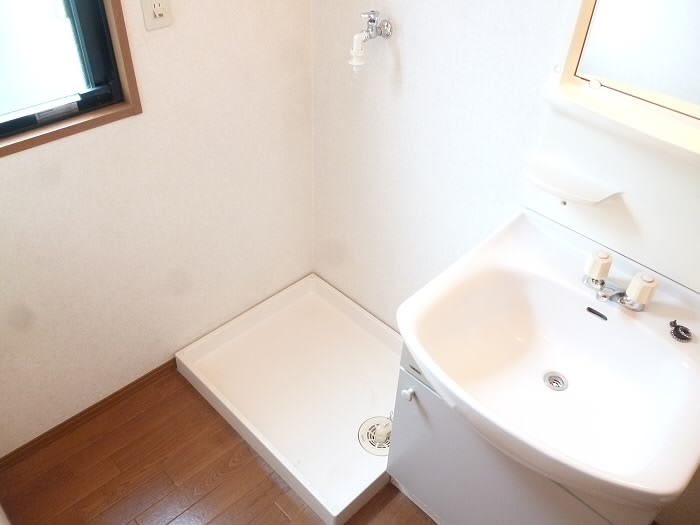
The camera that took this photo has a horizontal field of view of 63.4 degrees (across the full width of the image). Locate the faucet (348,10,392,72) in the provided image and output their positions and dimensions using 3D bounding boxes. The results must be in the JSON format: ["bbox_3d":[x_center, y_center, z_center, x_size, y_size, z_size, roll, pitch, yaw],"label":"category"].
[{"bbox_3d":[0.049,-0.576,1.465,0.133,0.143,0.056,-31,49,-34],"label":"faucet"}]

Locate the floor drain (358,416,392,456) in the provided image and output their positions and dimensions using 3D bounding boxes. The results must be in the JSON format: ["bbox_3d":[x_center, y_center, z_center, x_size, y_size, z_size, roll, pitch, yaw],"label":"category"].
[{"bbox_3d":[0.097,0.528,1.758,0.140,0.040,0.140,1,39,-1],"label":"floor drain"}]

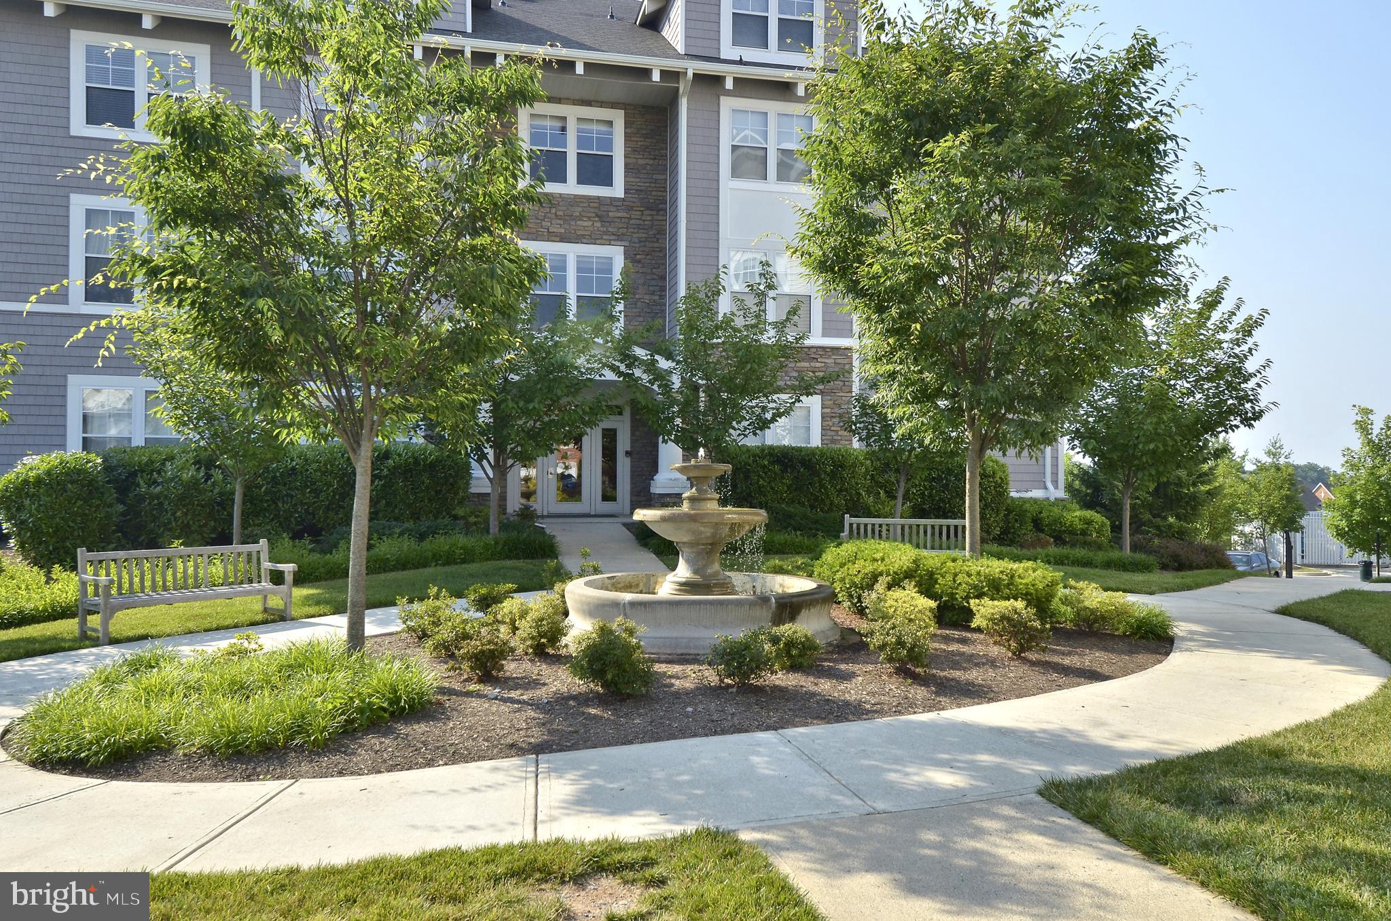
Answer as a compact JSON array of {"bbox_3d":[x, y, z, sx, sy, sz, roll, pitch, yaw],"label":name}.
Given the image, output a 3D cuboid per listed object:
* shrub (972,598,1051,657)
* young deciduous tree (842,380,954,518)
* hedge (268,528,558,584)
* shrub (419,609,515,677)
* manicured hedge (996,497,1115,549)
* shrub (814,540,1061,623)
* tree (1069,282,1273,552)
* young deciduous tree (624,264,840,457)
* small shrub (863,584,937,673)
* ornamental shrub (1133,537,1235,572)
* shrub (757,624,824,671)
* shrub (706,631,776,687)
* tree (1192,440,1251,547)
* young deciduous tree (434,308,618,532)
[{"bbox_3d":[2.671,1.399,8.838,0.660,0.500,0.620,0,-1,0],"label":"shrub"},{"bbox_3d":[3.502,-0.112,18.002,2.300,3.200,2.200,0,-1,0],"label":"young deciduous tree"},{"bbox_3d":[-3.958,1.364,15.188,4.300,0.500,1.300,1,-1,-38],"label":"hedge"},{"bbox_3d":[-1.868,1.500,8.600,0.740,0.500,0.660,0,0,0],"label":"shrub"},{"bbox_3d":[6.704,1.135,19.600,2.100,0.920,1.300,1,0,-12],"label":"manicured hedge"},{"bbox_3d":[2.794,1.355,12.000,2.600,0.780,1.200,0,0,18],"label":"shrub"},{"bbox_3d":[7.756,-0.710,17.307,3.350,4.700,3.200,0,-1,0],"label":"tree"},{"bbox_3d":[0.658,-1.049,18.710,3.700,4.950,3.500,0,-1,0],"label":"young deciduous tree"},{"bbox_3d":[1.632,1.317,8.288,0.600,0.640,0.580,0,-1,0],"label":"small shrub"},{"bbox_3d":[7.742,1.432,16.488,1.550,0.500,1.200,0,-1,0],"label":"ornamental shrub"},{"bbox_3d":[0.779,1.544,8.670,0.520,0.400,0.500,0,0,0],"label":"shrub"},{"bbox_3d":[0.348,1.523,8.020,0.520,0.420,0.480,0,0,0],"label":"shrub"},{"bbox_3d":[13.077,0.922,26.000,1.800,3.000,1.800,0,0,0],"label":"tree"},{"bbox_3d":[-2.925,-0.650,19.200,3.400,4.300,3.300,0,0,0],"label":"young deciduous tree"}]

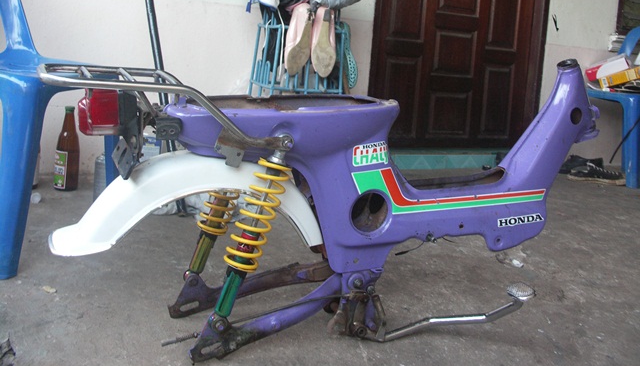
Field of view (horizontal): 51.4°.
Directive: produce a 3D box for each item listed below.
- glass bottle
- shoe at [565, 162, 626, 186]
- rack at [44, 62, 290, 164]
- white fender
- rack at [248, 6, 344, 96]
[{"bbox_3d":[-0.849,-0.118,2.227,0.079,0.283,0.079,-2,10,-30],"label":"glass bottle"},{"bbox_3d":[1.404,-0.052,3.336,0.285,0.105,0.100,8,10,28],"label":"shoe"},{"bbox_3d":[-0.226,-0.099,0.966,0.339,0.121,0.206,0,12,-24],"label":"rack"},{"bbox_3d":[-0.181,0.032,1.017,0.437,0.164,0.116,0,12,-24],"label":"white fender"},{"bbox_3d":[-0.099,-0.361,2.746,0.370,0.700,0.210,-2,10,-30],"label":"rack"}]

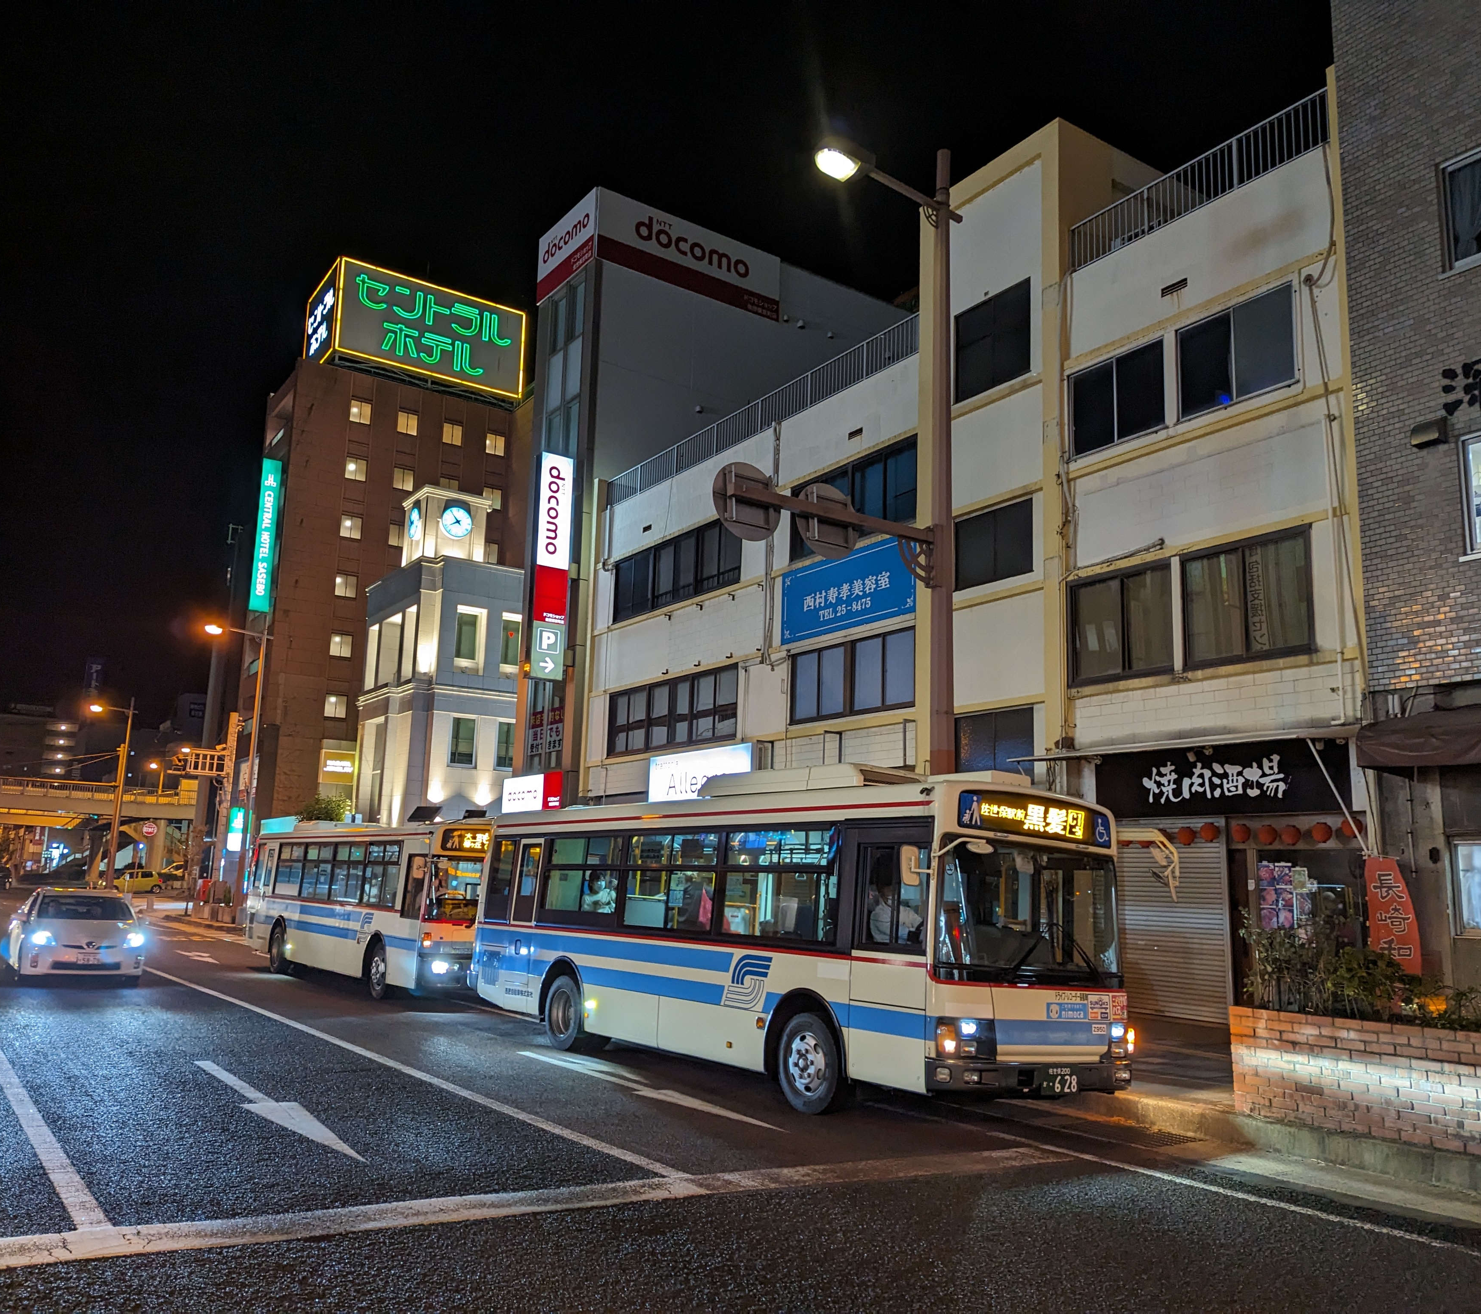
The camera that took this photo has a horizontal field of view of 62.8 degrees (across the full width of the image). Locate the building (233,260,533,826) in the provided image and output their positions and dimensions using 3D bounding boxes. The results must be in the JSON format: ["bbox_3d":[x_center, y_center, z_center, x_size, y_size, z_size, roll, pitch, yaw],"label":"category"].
[{"bbox_3d":[-19.847,-4.091,67.484,12.400,33.700,7.000,8,-12,-33],"label":"building"}]

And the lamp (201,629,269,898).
[{"bbox_3d":[-17.360,3.579,40.709,2.505,10.495,0.400,9,-12,-34],"label":"lamp"}]

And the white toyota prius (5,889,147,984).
[{"bbox_3d":[-11.500,4.820,20.950,1.760,1.490,4.460,9,-13,-33],"label":"white toyota prius"}]

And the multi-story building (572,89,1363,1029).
[{"bbox_3d":[6.834,-0.553,27.991,12.000,14.500,22.000,8,-12,-33],"label":"multi-story building"}]

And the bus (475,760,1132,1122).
[{"bbox_3d":[0.002,3.011,13.559,2.320,3.000,8.800,10,-13,-36],"label":"bus"}]

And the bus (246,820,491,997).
[{"bbox_3d":[-6.563,4.559,22.624,2.380,2.950,9.900,10,-13,-35],"label":"bus"}]

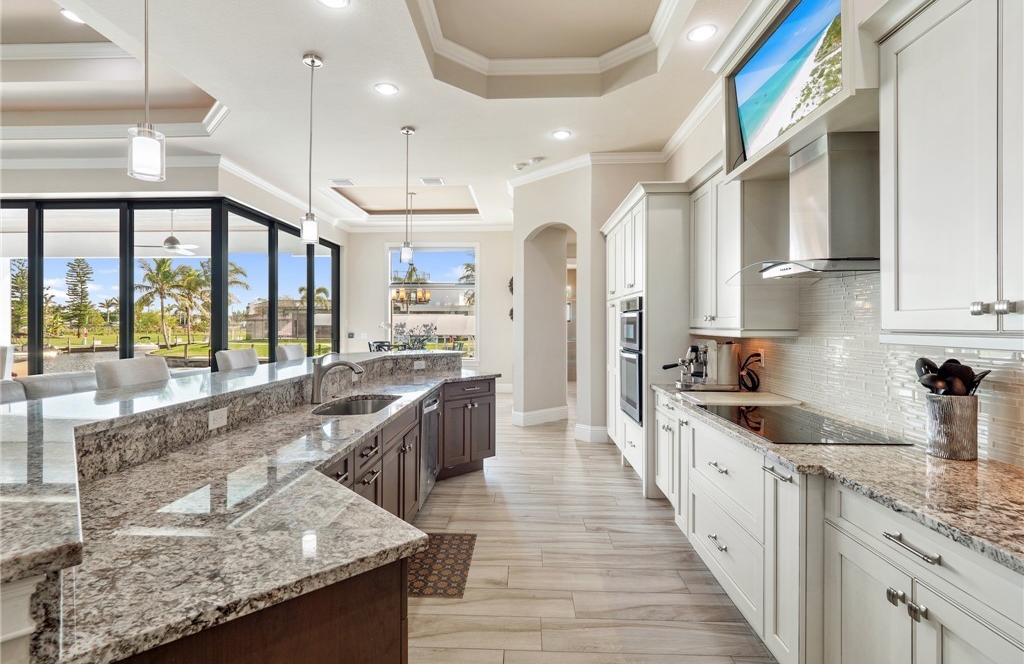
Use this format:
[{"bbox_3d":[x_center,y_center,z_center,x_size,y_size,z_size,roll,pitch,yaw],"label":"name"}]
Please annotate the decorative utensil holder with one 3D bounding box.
[{"bbox_3d":[1.585,0.341,1.708,0.136,0.220,0.136,0,1,2],"label":"decorative utensil holder"}]

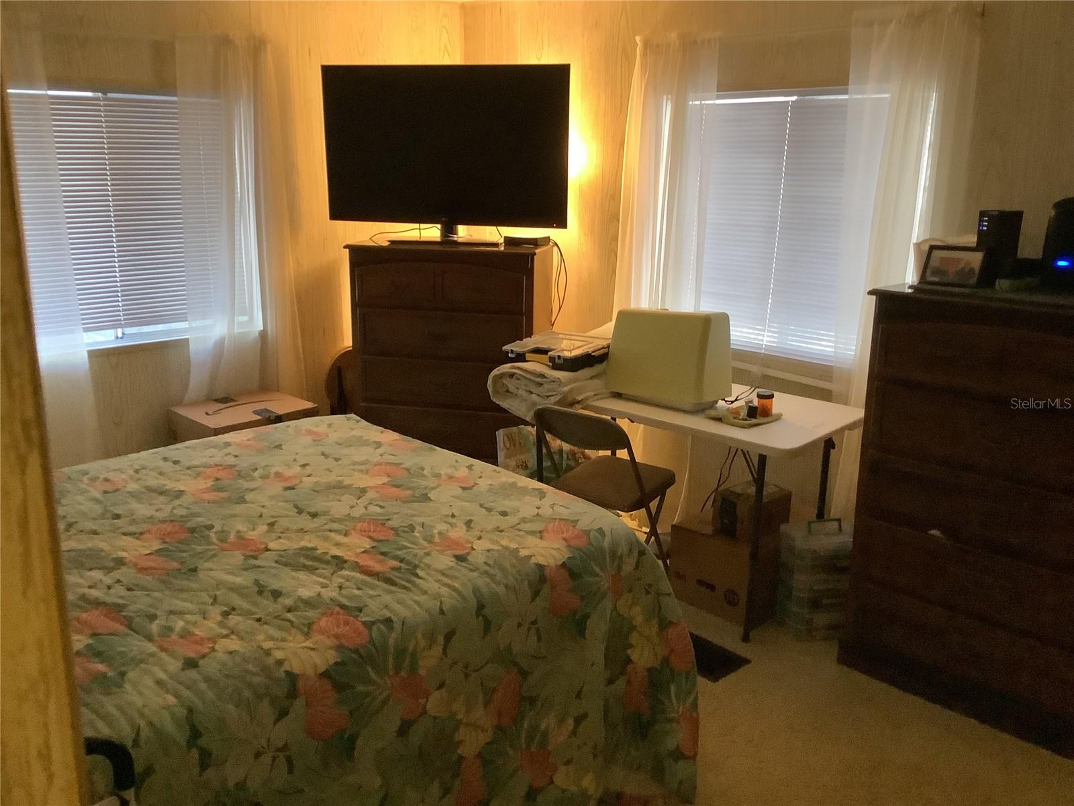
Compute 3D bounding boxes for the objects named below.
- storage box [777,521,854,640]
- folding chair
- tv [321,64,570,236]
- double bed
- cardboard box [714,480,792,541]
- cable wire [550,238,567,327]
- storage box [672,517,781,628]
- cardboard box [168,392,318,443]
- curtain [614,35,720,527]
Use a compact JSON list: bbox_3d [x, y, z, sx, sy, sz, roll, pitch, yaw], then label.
[{"bbox_3d":[1.074,0.639,3.577,0.310,0.370,0.240,0,14,-5],"label":"storage box"},{"bbox_3d":[0.274,0.362,3.814,0.460,0.760,0.500,10,17,32],"label":"folding chair"},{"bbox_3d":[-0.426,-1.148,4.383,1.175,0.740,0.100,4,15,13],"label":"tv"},{"bbox_3d":[-0.901,0.660,2.827,2.100,0.630,1.820,-11,19,-39],"label":"double bed"},{"bbox_3d":[0.820,0.409,3.655,0.185,0.158,0.220,14,19,41],"label":"cardboard box"},{"bbox_3d":[0.104,-0.574,4.583,0.100,0.440,0.090,3,15,9],"label":"cable wire"},{"bbox_3d":[0.736,0.627,3.735,0.340,0.305,0.290,13,19,40],"label":"storage box"},{"bbox_3d":[-1.425,0.228,4.751,0.420,0.420,0.570,14,19,42],"label":"cardboard box"},{"bbox_3d":[0.571,-0.566,4.442,0.130,2.150,0.560,-11,19,-39],"label":"curtain"}]

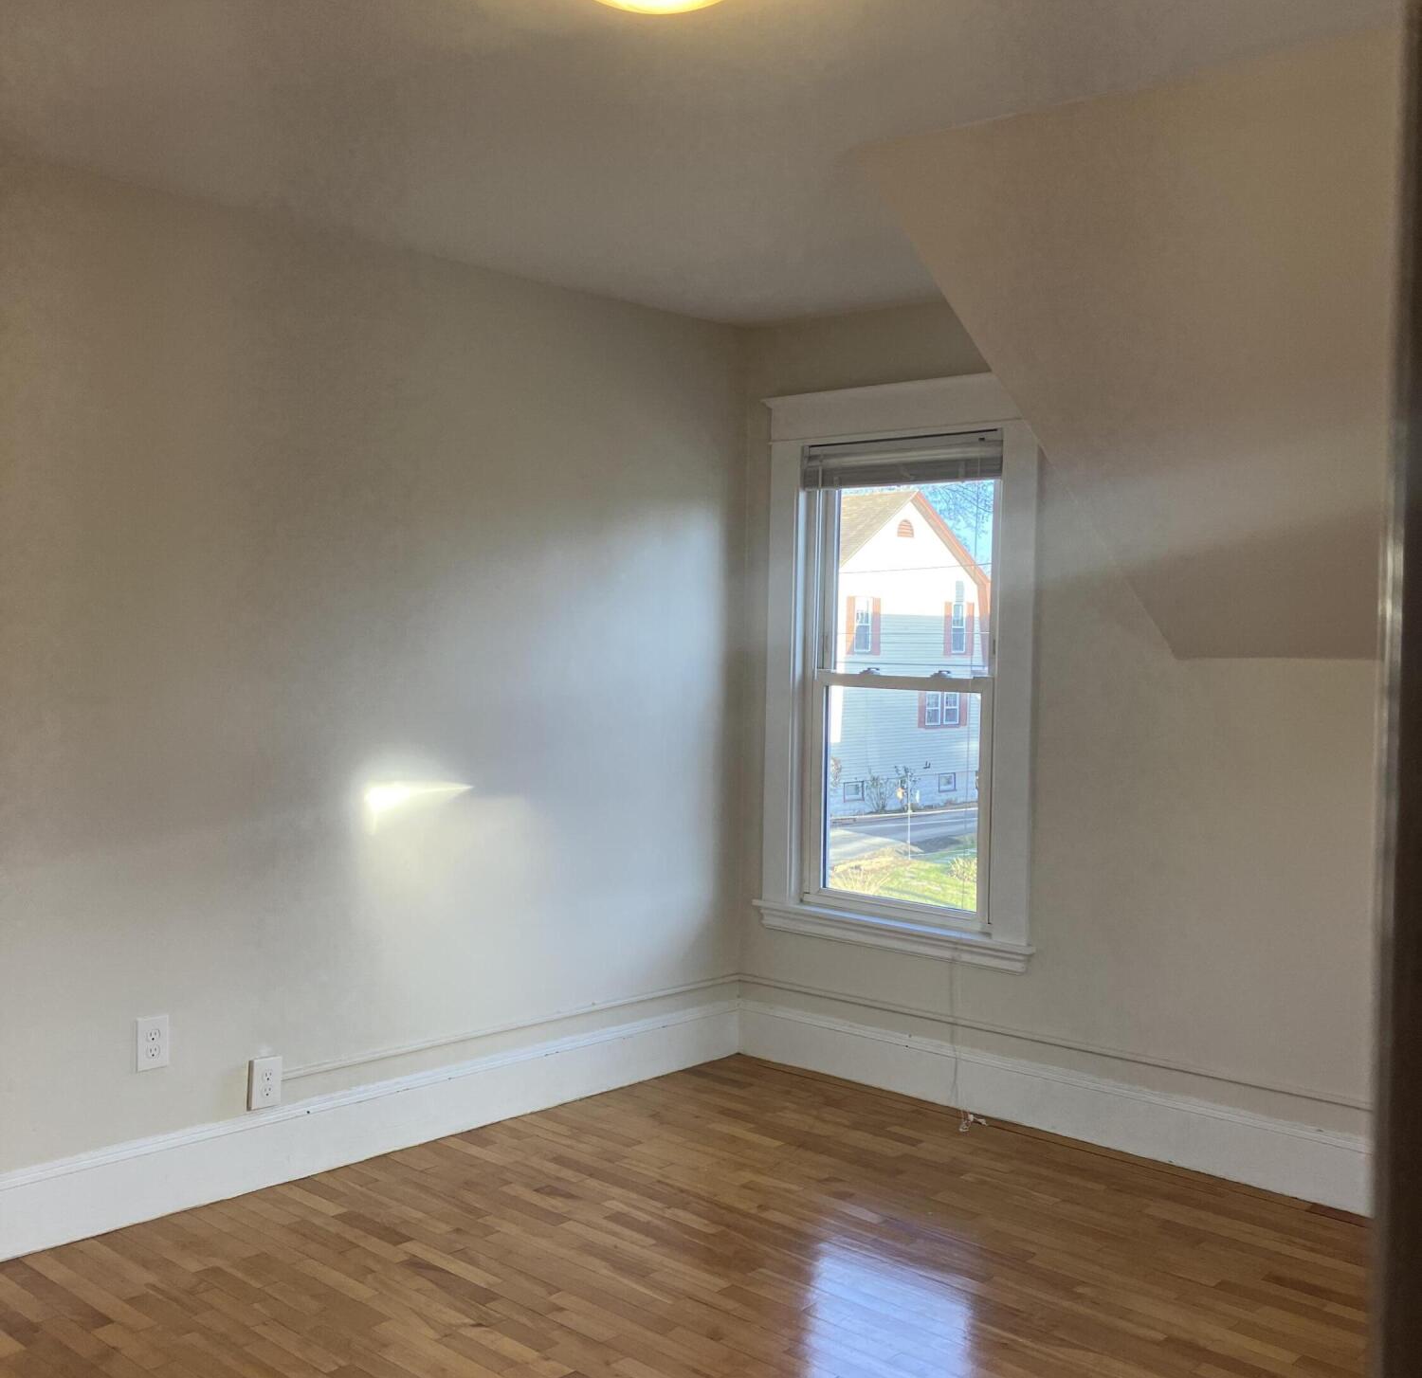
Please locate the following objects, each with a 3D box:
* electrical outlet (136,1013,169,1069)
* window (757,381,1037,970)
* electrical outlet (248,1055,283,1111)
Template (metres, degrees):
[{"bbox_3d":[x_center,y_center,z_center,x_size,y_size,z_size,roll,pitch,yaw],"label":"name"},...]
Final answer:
[{"bbox_3d":[-1.345,0.856,3.702,0.010,0.124,0.079,2,2,42],"label":"electrical outlet"},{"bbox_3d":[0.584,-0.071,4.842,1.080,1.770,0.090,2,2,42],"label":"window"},{"bbox_3d":[-1.139,1.006,3.923,0.027,0.125,0.080,2,2,42],"label":"electrical outlet"}]

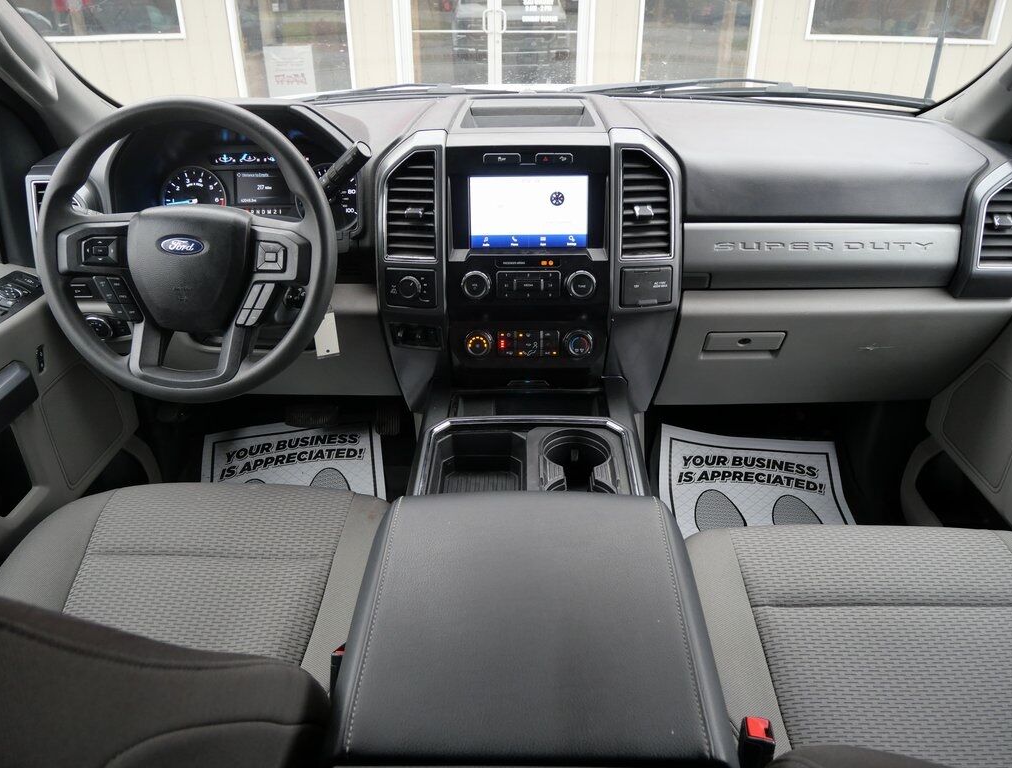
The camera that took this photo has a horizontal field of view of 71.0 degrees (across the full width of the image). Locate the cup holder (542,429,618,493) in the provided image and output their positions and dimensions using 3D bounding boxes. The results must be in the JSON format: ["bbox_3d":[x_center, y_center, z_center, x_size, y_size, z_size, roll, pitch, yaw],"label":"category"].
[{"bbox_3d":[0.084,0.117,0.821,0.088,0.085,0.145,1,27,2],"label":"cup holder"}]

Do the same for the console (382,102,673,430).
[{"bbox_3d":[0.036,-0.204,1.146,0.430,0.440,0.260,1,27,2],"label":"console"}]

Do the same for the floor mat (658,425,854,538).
[{"bbox_3d":[0.559,0.267,1.524,0.420,0.070,0.450,1,40,2],"label":"floor mat"}]

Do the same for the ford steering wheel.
[{"bbox_3d":[-0.404,-0.172,0.922,0.388,0.388,0.090,1,1,2],"label":"ford steering wheel"}]

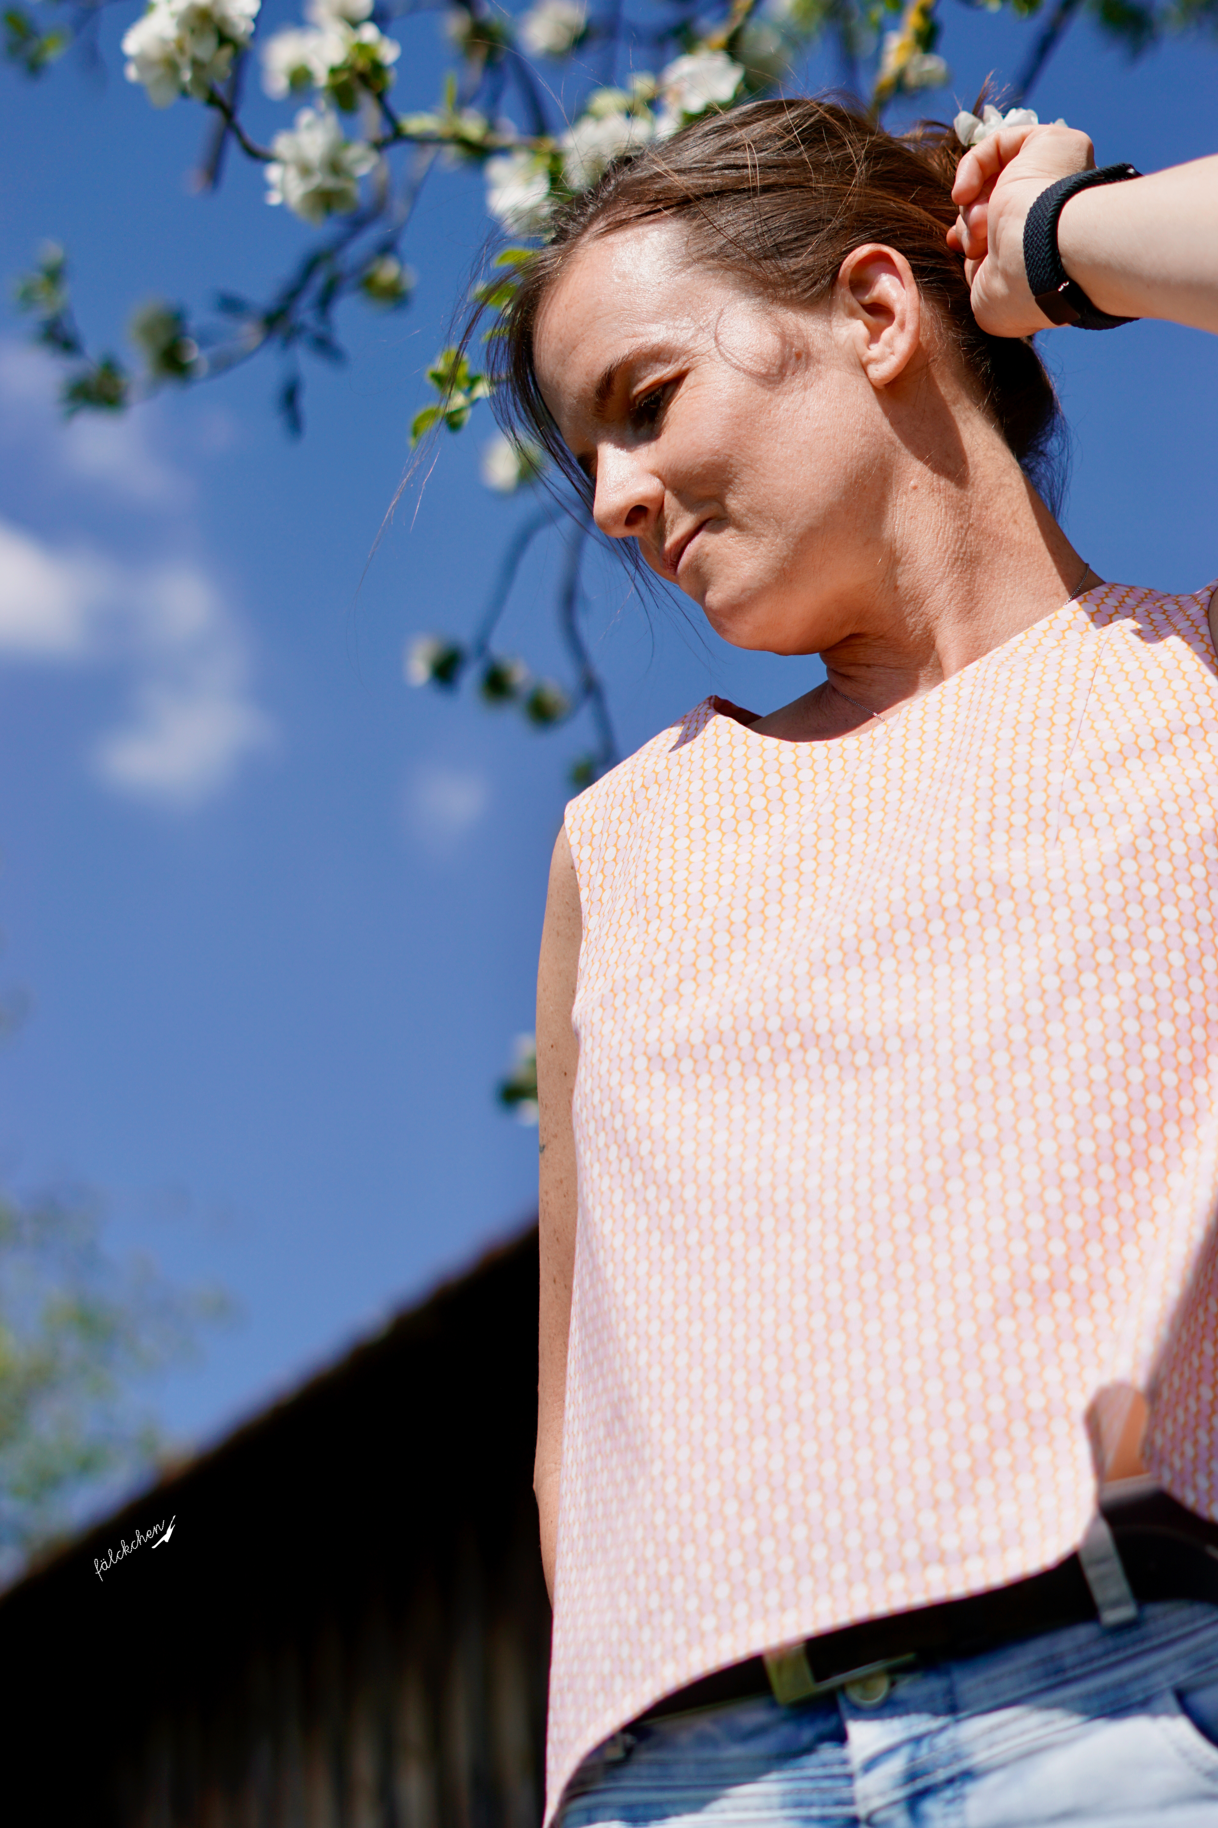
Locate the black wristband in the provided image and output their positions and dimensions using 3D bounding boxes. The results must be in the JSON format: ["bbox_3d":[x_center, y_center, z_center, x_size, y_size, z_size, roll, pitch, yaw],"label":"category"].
[{"bbox_3d":[0.203,-0.274,1.560,0.058,0.065,0.021,12,-2,-29],"label":"black wristband"}]

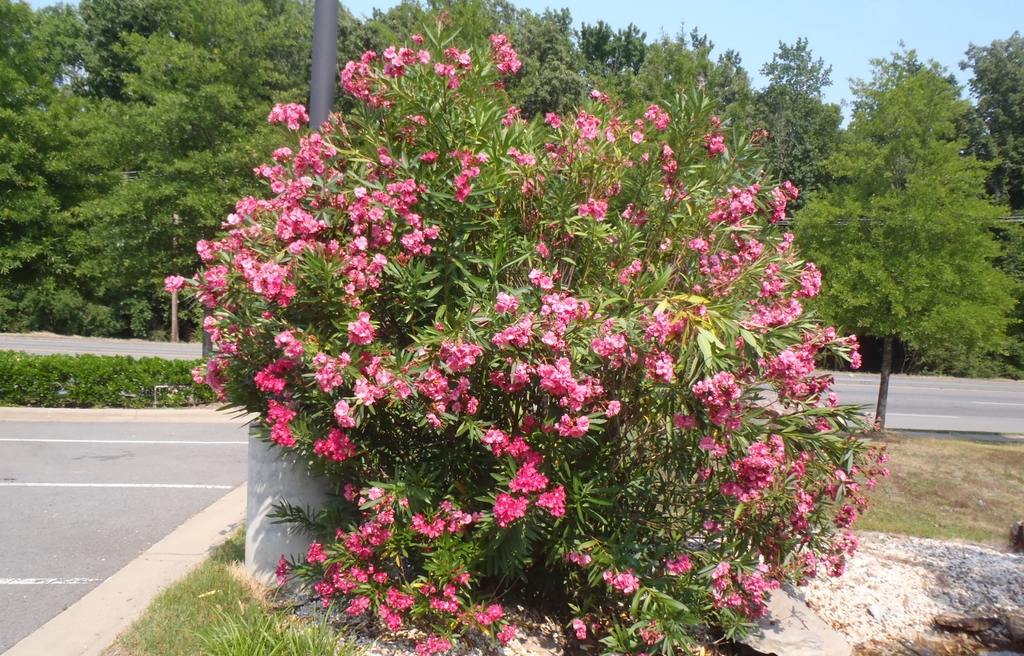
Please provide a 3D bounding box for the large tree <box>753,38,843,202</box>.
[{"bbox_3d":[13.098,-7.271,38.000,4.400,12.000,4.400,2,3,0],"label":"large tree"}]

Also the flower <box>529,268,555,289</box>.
[{"bbox_3d":[0.126,-0.208,3.550,0.110,0.090,0.090,2,3,0],"label":"flower"}]

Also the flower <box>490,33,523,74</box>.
[{"bbox_3d":[-0.031,-1.304,3.950,0.155,0.180,0.140,2,3,0],"label":"flower"}]

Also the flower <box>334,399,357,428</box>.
[{"bbox_3d":[-0.724,0.376,3.600,0.092,0.115,0.085,2,3,0],"label":"flower"}]

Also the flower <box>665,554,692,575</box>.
[{"bbox_3d":[0.754,1.071,3.750,0.123,0.084,0.086,2,0,7],"label":"flower"}]

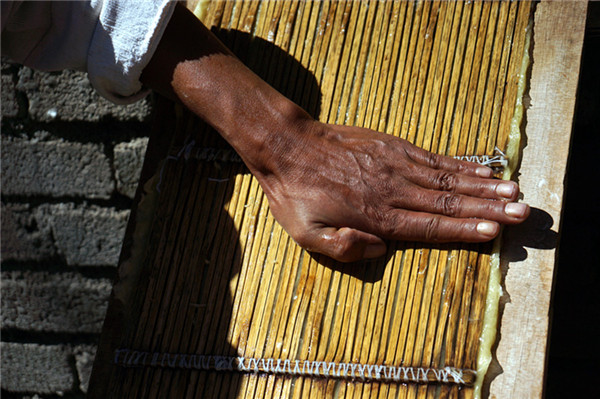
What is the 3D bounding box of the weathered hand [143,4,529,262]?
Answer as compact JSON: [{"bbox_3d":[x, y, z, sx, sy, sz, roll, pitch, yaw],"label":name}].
[{"bbox_3d":[0.018,-0.027,1.220,0.282,0.090,0.113,23,67,9],"label":"weathered hand"}]

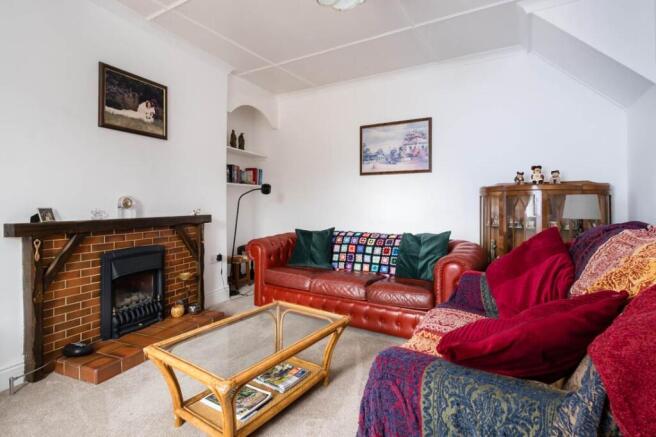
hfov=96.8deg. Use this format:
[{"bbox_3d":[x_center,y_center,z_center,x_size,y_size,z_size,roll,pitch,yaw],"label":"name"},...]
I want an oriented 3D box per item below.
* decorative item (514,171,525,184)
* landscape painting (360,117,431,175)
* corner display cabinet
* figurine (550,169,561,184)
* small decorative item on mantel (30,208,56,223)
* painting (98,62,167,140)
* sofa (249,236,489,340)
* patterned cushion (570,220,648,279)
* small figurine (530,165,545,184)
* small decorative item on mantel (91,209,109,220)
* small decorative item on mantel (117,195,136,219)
[{"bbox_3d":[1.660,-0.344,2.527,0.071,0.106,0.063,1,2,36],"label":"decorative item"},{"bbox_3d":[0.728,-0.781,3.254,0.800,0.578,0.031,1,2,27],"label":"landscape painting"},{"bbox_3d":[1.839,0.320,2.488,0.968,1.258,0.397,1,2,27],"label":"corner display cabinet"},{"bbox_3d":[1.887,-0.341,2.412,0.063,0.112,0.061,1,2,38],"label":"figurine"},{"bbox_3d":[-1.771,-0.018,1.821,0.061,0.090,0.097,1,2,33],"label":"small decorative item on mantel"},{"bbox_3d":[-1.546,-0.927,2.375,0.031,0.477,0.530,1,2,27],"label":"painting"},{"bbox_3d":[0.312,0.544,2.991,2.160,0.754,0.856,1,2,27],"label":"sofa"},{"bbox_3d":[1.516,0.185,1.561,0.183,0.397,0.448,24,12,18],"label":"patterned cushion"},{"bbox_3d":[1.776,-0.364,2.468,0.092,0.153,0.082,1,2,36],"label":"small figurine"},{"bbox_3d":[-1.629,-0.029,2.078,0.071,0.087,0.107,1,2,33],"label":"small decorative item on mantel"},{"bbox_3d":[-1.550,-0.082,2.243,0.087,0.175,0.117,2,2,44],"label":"small decorative item on mantel"}]

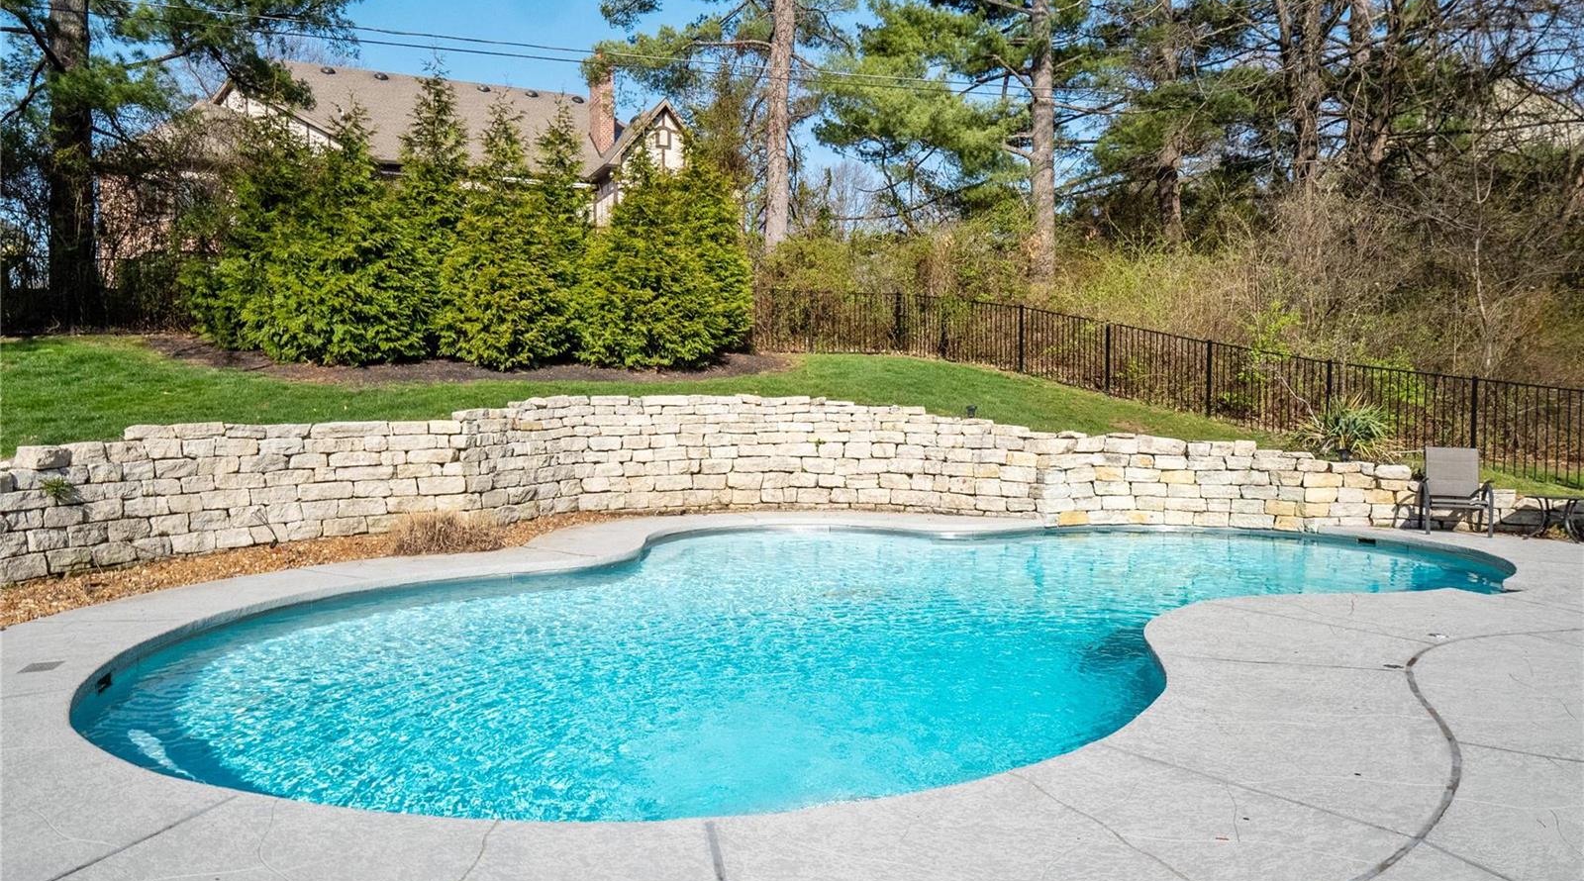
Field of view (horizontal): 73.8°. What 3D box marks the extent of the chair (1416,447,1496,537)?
[{"bbox_3d":[7.775,0.595,12.363,0.660,0.980,0.740,2,2,25],"label":"chair"}]

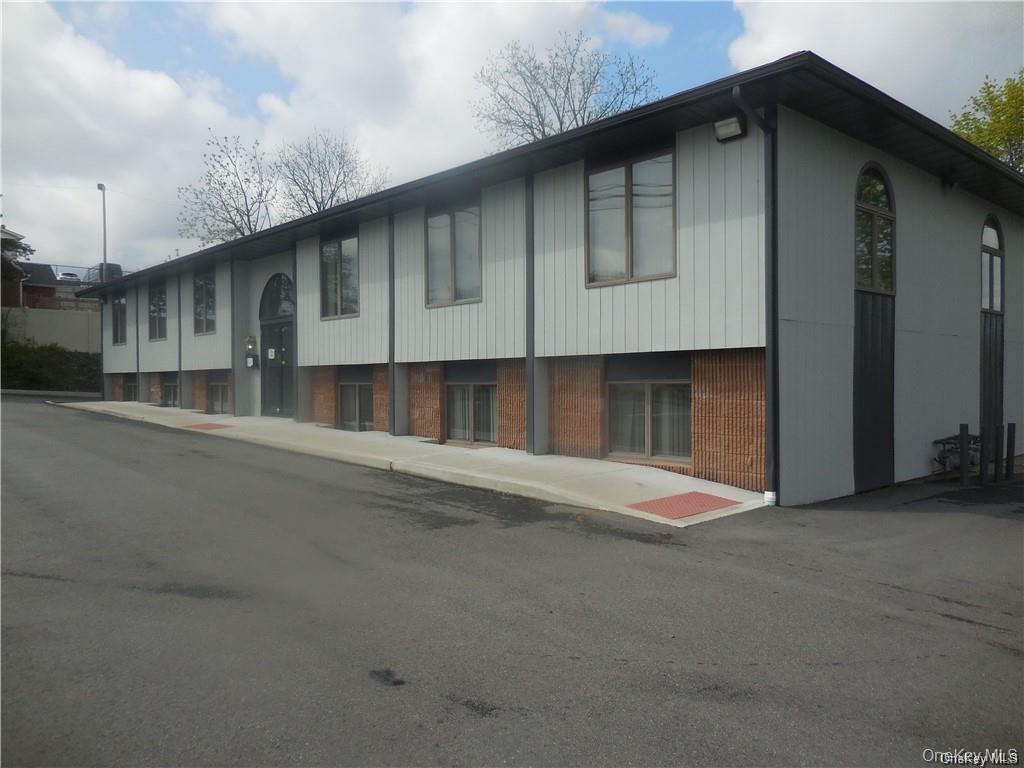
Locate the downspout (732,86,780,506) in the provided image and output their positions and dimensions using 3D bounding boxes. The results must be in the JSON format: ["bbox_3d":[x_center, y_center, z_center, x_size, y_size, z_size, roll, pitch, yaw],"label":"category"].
[{"bbox_3d":[2.582,-0.868,7.804,0.700,4.330,0.110,-1,0,-45],"label":"downspout"}]

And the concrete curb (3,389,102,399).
[{"bbox_3d":[-18.410,0.379,29.500,3.800,0.180,0.200,-1,1,-43],"label":"concrete curb"}]

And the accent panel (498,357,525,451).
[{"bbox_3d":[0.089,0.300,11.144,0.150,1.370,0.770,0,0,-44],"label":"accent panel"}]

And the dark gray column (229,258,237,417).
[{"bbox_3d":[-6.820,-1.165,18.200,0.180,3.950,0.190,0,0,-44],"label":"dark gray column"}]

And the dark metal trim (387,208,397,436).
[{"bbox_3d":[-2.114,-1.063,13.334,0.100,3.940,0.170,-1,1,-43],"label":"dark metal trim"}]

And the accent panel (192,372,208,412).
[{"bbox_3d":[-8.305,0.200,19.838,0.150,1.120,0.980,0,0,-44],"label":"accent panel"}]

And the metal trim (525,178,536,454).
[{"bbox_3d":[0.281,-0.997,10.669,0.110,3.999,0.160,-1,0,-45],"label":"metal trim"}]

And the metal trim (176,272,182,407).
[{"bbox_3d":[-9.399,-1.238,21.088,0.100,3.870,0.170,-1,1,-43],"label":"metal trim"}]

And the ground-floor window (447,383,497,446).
[{"bbox_3d":[-0.657,0.486,12.199,0.120,1.000,1.380,-1,0,-45],"label":"ground-floor window"}]

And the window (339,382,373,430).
[{"bbox_3d":[-2.956,0.438,14.448,0.120,0.947,1.381,-1,1,-43],"label":"window"}]

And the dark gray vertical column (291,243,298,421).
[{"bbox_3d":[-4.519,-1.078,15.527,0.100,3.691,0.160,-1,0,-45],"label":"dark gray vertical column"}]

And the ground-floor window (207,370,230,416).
[{"bbox_3d":[-7.499,0.226,19.248,0.130,1.125,1.381,-1,1,-43],"label":"ground-floor window"}]

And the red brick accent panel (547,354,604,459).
[{"bbox_3d":[0.916,0.317,10.288,0.150,1.410,0.970,0,0,-44],"label":"red brick accent panel"}]

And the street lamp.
[{"bbox_3d":[-27.688,-10.125,50.000,0.550,6.931,0.300,0,0,-18],"label":"street lamp"}]

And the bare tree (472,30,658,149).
[{"bbox_3d":[2.187,-7.173,31.073,7.800,14.600,7.800,-1,1,-43],"label":"bare tree"}]

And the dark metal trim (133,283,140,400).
[{"bbox_3d":[-11.995,-1.333,23.836,0.100,3.800,0.170,-1,1,-43],"label":"dark metal trim"}]

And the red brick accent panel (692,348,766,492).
[{"bbox_3d":[2.555,0.410,8.590,0.150,1.610,0.950,0,0,-44],"label":"red brick accent panel"}]

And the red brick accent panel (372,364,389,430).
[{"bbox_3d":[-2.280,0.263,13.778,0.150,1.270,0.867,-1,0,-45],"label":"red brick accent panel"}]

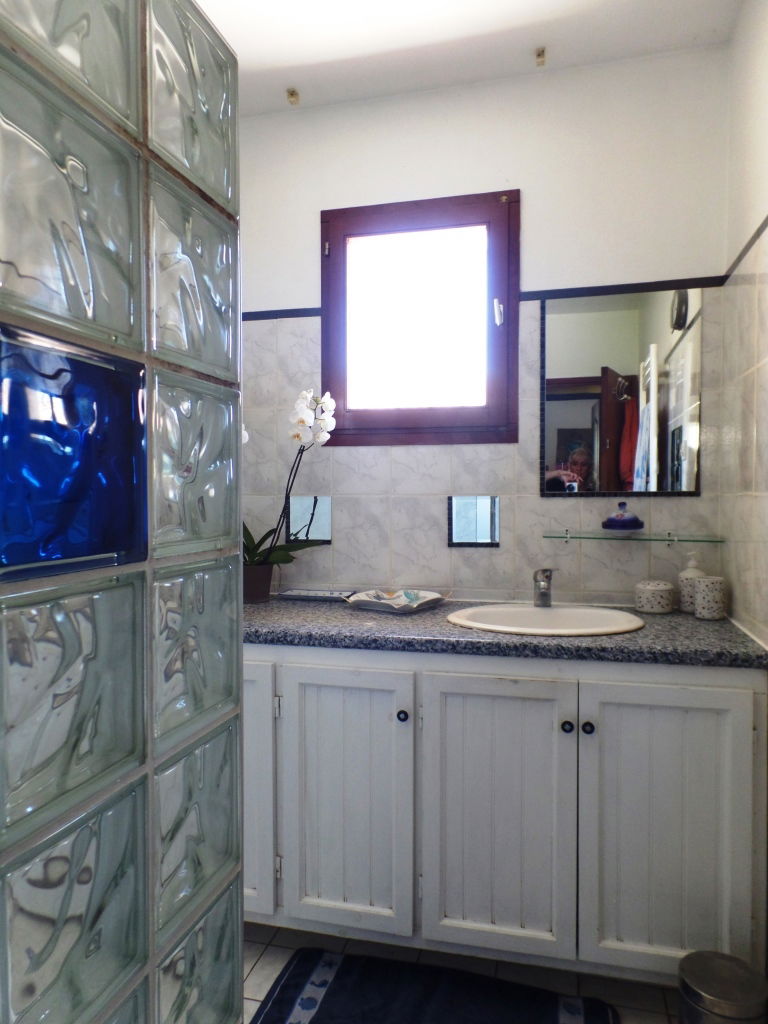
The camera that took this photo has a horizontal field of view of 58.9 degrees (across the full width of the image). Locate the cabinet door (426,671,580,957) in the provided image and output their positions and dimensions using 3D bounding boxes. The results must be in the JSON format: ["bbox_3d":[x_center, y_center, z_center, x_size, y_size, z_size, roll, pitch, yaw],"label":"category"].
[{"bbox_3d":[0.270,0.710,1.612,0.362,0.645,0.021,0,1,14],"label":"cabinet door"}]

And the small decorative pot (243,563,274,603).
[{"bbox_3d":[-0.419,0.227,2.183,0.128,0.122,0.128,0,1,0],"label":"small decorative pot"}]

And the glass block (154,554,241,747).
[{"bbox_3d":[-0.240,0.149,0.771,0.080,0.190,0.190,0,1,15],"label":"glass block"}]

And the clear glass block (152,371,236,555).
[{"bbox_3d":[-0.240,-0.051,0.766,0.080,0.190,0.190,0,1,15],"label":"clear glass block"}]

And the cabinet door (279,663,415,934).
[{"bbox_3d":[-0.092,0.708,1.700,0.341,0.641,0.021,0,1,14],"label":"cabinet door"}]

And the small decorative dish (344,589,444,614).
[{"bbox_3d":[0.043,0.272,2.070,0.220,0.036,0.210,1,2,39],"label":"small decorative dish"}]

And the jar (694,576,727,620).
[{"bbox_3d":[0.904,0.239,1.889,0.077,0.110,0.077,0,1,14],"label":"jar"}]

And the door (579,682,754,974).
[{"bbox_3d":[0.628,0.705,1.526,0.364,0.638,0.021,0,1,14],"label":"door"}]

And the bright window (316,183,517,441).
[{"bbox_3d":[0.110,-0.612,2.216,0.654,0.784,0.060,0,1,14],"label":"bright window"}]

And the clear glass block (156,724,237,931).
[{"bbox_3d":[-0.240,0.349,0.775,0.080,0.190,0.190,0,1,15],"label":"clear glass block"}]

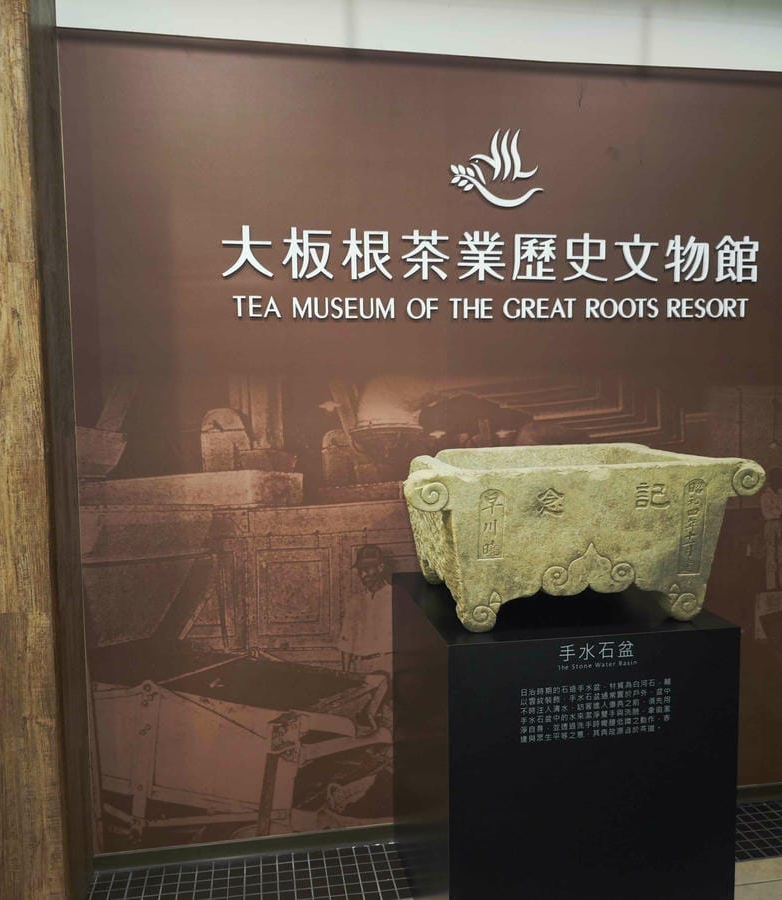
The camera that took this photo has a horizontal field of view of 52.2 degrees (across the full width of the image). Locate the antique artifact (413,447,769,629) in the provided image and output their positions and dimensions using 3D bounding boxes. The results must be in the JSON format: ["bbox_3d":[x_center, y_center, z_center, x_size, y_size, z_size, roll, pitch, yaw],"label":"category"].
[{"bbox_3d":[0.434,0.213,2.230,0.915,0.410,0.605,-2,5,-10],"label":"antique artifact"}]

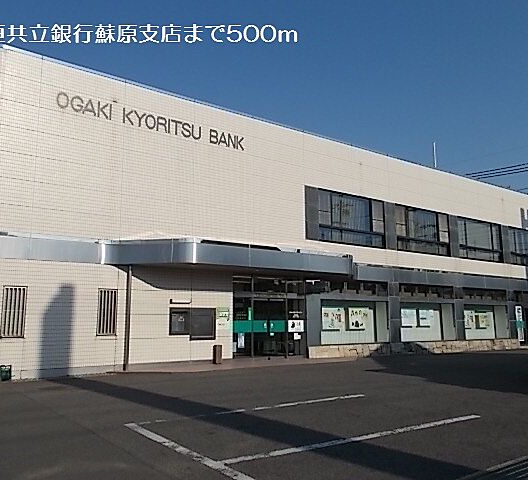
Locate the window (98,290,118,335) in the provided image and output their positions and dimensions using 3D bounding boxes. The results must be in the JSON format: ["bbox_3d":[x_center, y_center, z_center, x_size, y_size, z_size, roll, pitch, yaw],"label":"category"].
[{"bbox_3d":[-4.414,2.046,13.594,0.535,1.315,0.120,6,-11,-34],"label":"window"}]

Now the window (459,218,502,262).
[{"bbox_3d":[11.343,0.037,25.161,4.101,2.073,0.150,6,-11,-34],"label":"window"}]

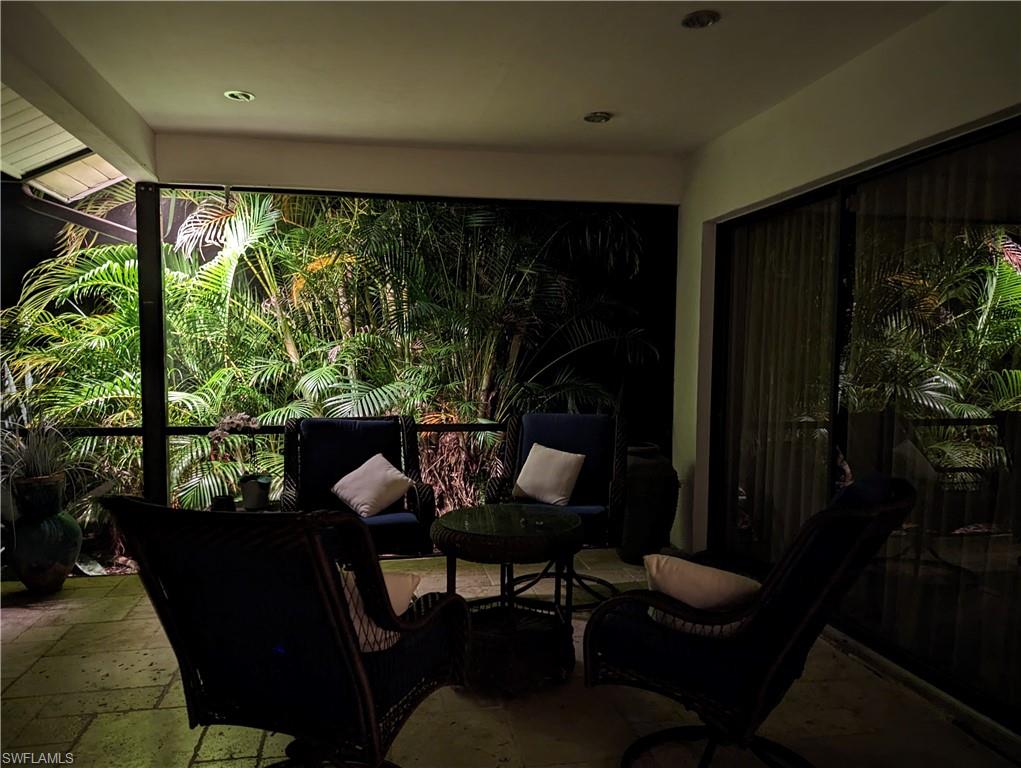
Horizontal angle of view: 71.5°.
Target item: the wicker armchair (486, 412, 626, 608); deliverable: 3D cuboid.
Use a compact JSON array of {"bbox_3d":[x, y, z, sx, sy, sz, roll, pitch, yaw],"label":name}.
[{"bbox_3d":[0.299,0.695,4.104,0.755,0.980,0.880,1,3,10],"label":"wicker armchair"}]

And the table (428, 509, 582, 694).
[{"bbox_3d":[-0.012,0.915,3.035,0.655,0.650,0.655,0,3,0],"label":"table"}]

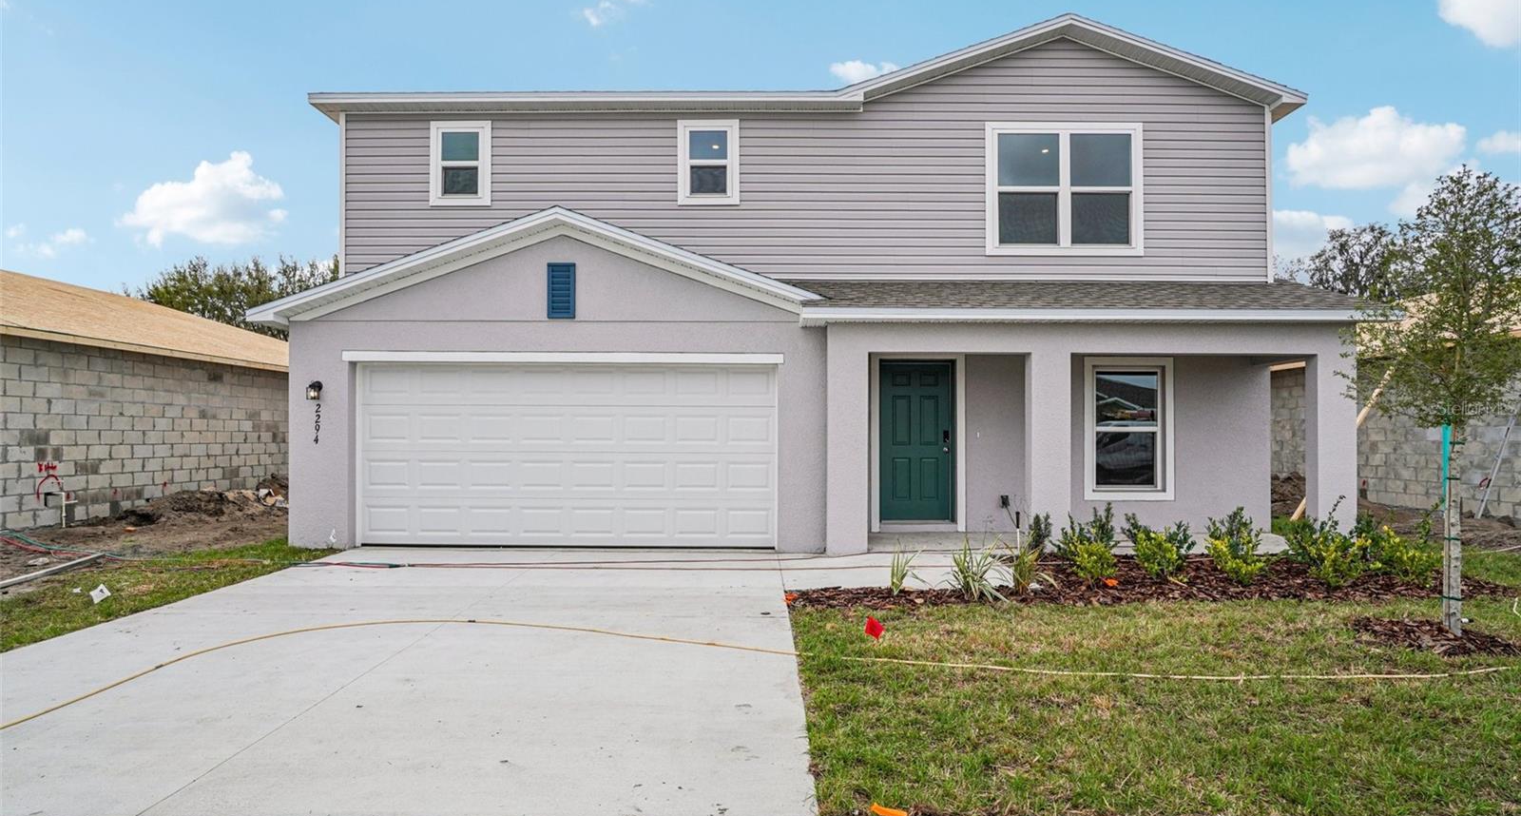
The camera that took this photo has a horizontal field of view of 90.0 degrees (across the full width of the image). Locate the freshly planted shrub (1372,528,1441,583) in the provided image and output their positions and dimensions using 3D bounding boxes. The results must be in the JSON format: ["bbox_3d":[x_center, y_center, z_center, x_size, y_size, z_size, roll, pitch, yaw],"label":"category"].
[{"bbox_3d":[5.944,1.346,7.000,0.622,0.467,0.550,0,-1,0],"label":"freshly planted shrub"}]

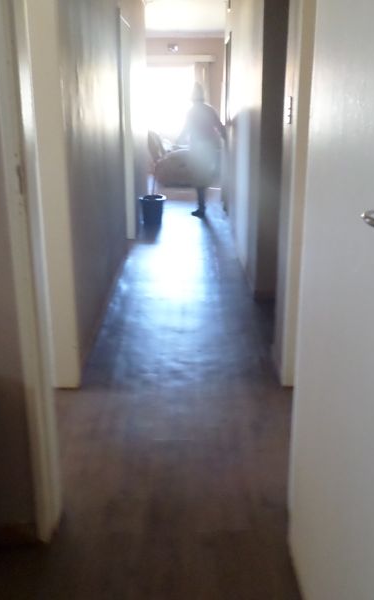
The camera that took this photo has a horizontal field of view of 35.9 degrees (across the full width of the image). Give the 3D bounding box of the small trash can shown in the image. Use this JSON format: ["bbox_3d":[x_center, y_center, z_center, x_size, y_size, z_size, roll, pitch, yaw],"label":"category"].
[{"bbox_3d":[-0.421,-1.089,7.110,0.315,0.315,0.315,-1,17,-1],"label":"small trash can"}]

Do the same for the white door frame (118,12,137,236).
[{"bbox_3d":[-0.606,-1.506,5.426,0.130,2.060,0.860,0,17,0],"label":"white door frame"}]

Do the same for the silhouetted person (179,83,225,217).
[{"bbox_3d":[0.203,-1.950,7.580,0.480,1.683,0.500,9,19,28],"label":"silhouetted person"}]

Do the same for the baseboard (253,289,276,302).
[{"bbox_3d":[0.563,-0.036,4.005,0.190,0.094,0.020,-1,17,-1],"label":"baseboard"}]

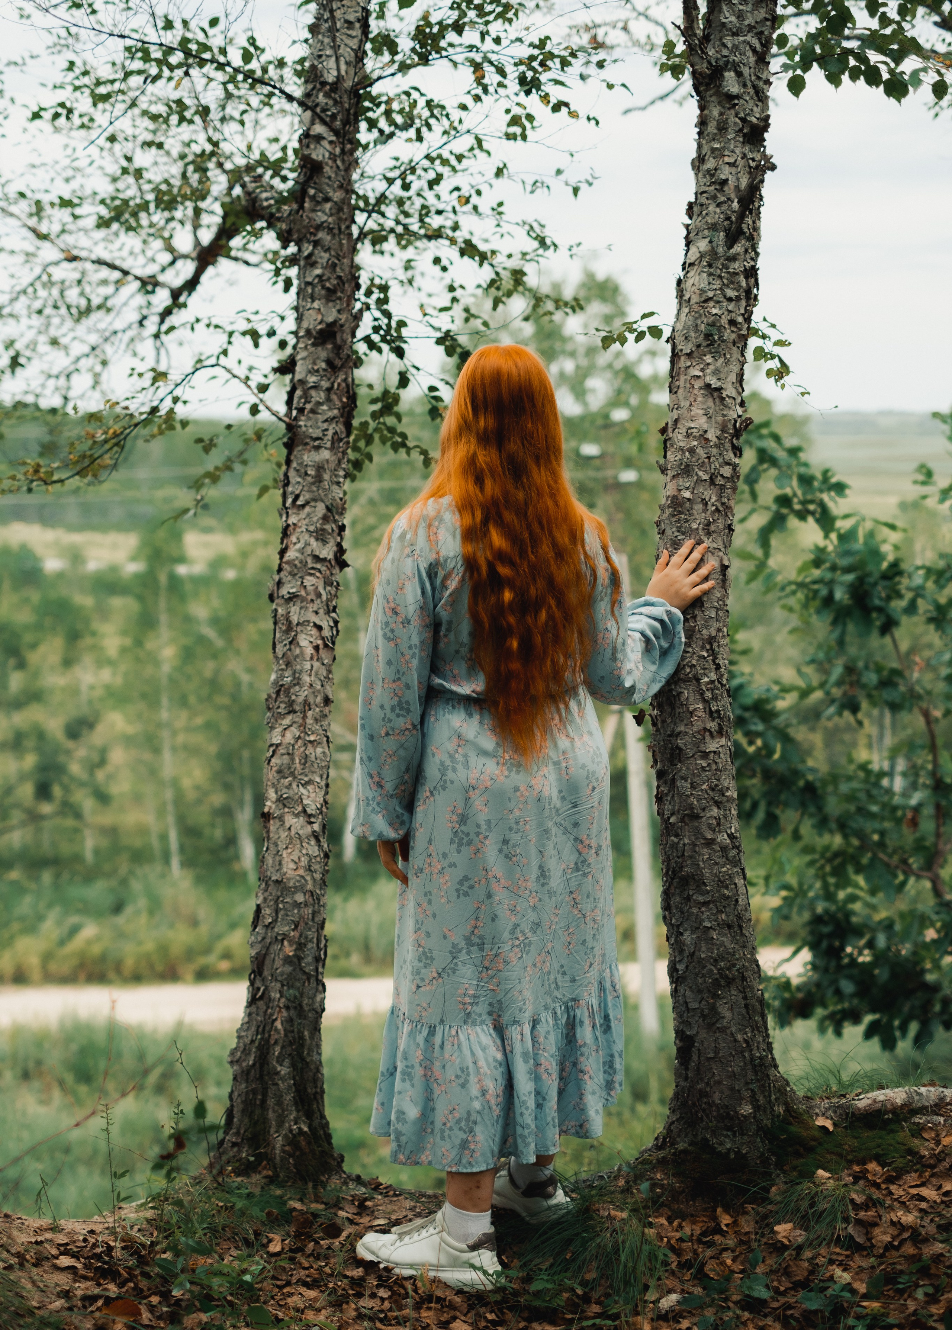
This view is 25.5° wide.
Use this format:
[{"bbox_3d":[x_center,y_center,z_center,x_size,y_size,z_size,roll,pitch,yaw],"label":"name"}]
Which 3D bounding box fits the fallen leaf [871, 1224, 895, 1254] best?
[{"bbox_3d":[0.752,1.060,3.882,0.045,0.048,0.035,0,7,0],"label":"fallen leaf"}]

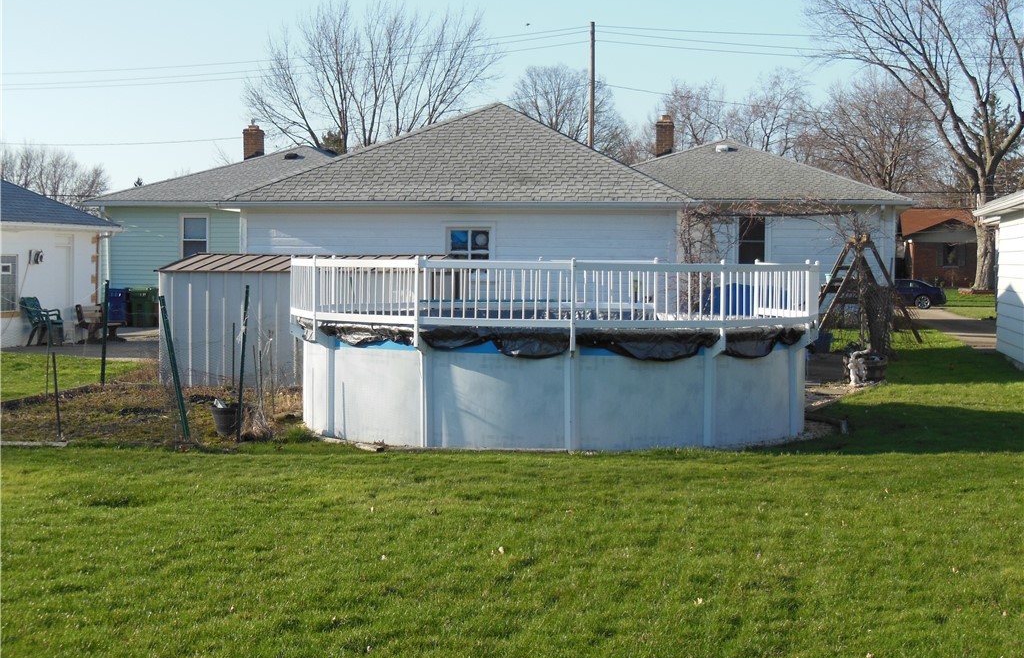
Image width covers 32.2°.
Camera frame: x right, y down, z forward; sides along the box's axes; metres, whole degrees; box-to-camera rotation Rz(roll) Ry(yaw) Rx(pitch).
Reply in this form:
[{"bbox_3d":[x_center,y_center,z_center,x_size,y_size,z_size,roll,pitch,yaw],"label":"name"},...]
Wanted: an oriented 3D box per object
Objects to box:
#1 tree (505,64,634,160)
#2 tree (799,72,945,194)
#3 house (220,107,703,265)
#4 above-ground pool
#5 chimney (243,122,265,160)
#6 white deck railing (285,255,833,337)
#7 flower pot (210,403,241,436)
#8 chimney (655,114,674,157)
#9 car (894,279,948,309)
[{"bbox_3d":[3.492,-8.849,104.725,7.336,13.560,7.336,1,2,11],"label":"tree"},{"bbox_3d":[19.861,-7.906,97.752,8.061,12.486,8.061,1,2,11],"label":"tree"},{"bbox_3d":[-0.249,-1.742,31.236,7.548,4.421,7.500,1,2,11],"label":"house"},{"bbox_3d":[0.454,0.130,19.616,5.770,1.830,5.770,0,2,1],"label":"above-ground pool"},{"bbox_3d":[-7.326,-5.259,50.329,0.460,1.250,0.460,1,2,11],"label":"chimney"},{"bbox_3d":[0.458,-0.409,19.594,5.770,0.760,5.770,0,2,1],"label":"white deck railing"},{"bbox_3d":[-2.964,0.923,18.354,0.295,0.290,0.295,0,2,0],"label":"flower pot"},{"bbox_3d":[4.374,-5.407,50.320,0.470,1.350,0.470,1,2,11],"label":"chimney"},{"bbox_3d":[18.059,-1.692,83.944,4.800,1.430,1.840,1,2,11],"label":"car"}]

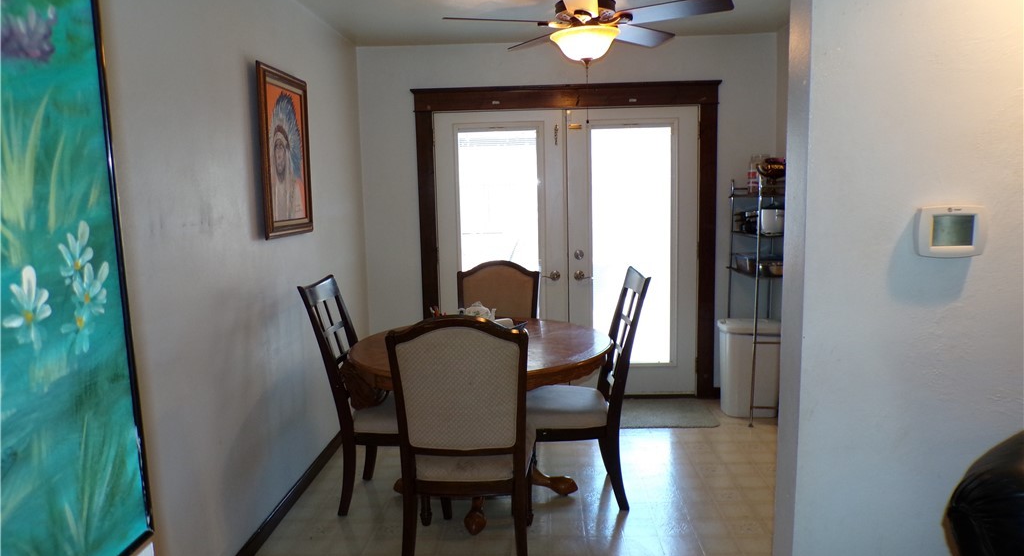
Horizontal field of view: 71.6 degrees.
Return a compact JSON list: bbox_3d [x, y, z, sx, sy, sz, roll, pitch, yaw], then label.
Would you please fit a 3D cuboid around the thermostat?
[{"bbox_3d":[0.954,-0.101,1.544,0.145,0.115,0.027,-1,7,3],"label":"thermostat"}]

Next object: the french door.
[{"bbox_3d":[0.380,-0.151,4.875,1.752,1.962,0.075,-1,7,3],"label":"french door"}]

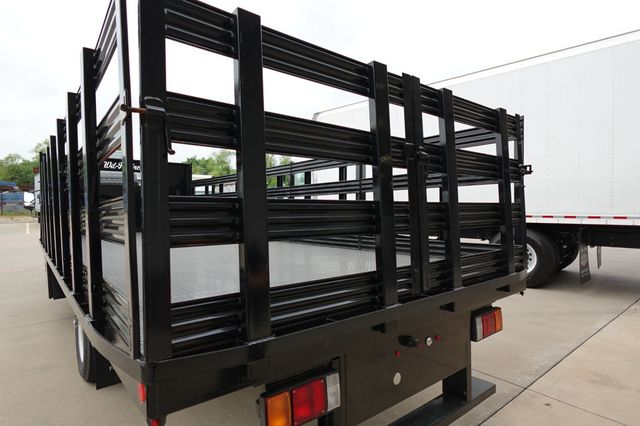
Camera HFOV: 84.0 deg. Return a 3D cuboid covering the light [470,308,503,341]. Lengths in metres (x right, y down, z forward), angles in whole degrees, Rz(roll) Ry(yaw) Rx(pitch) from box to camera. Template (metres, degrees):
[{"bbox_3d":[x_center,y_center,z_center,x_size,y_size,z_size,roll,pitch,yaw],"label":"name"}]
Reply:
[{"bbox_3d":[1.006,0.683,2.196,0.310,0.145,0.080,0,-3,-38],"label":"light"}]

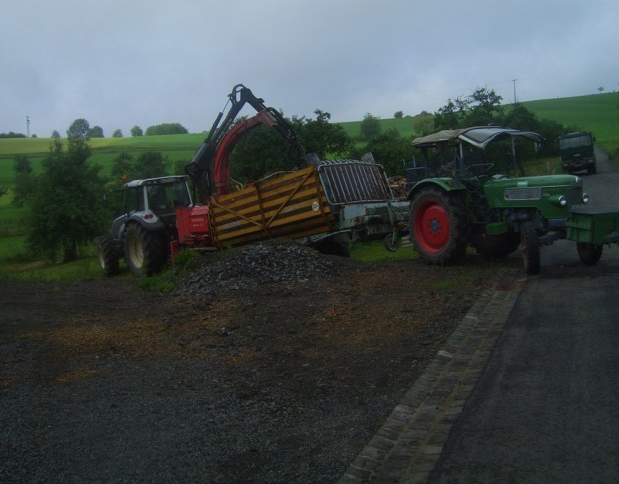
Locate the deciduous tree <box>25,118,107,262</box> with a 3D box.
[{"bbox_3d":[-9.436,-2.000,27.500,3.200,5.600,3.200,-3,4,0],"label":"deciduous tree"}]

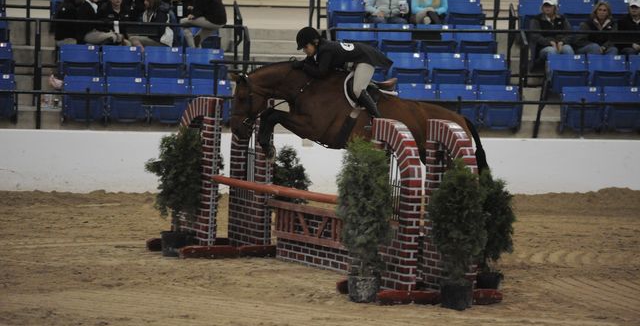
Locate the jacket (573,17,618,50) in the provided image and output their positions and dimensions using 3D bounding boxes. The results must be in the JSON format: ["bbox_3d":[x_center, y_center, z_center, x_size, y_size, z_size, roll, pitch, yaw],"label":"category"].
[{"bbox_3d":[3.609,-1.660,46.462,0.540,0.520,0.360,1,4,-6],"label":"jacket"}]

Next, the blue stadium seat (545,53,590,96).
[{"bbox_3d":[3.315,-1.112,47.598,0.520,0.670,0.420,1,4,-7],"label":"blue stadium seat"}]

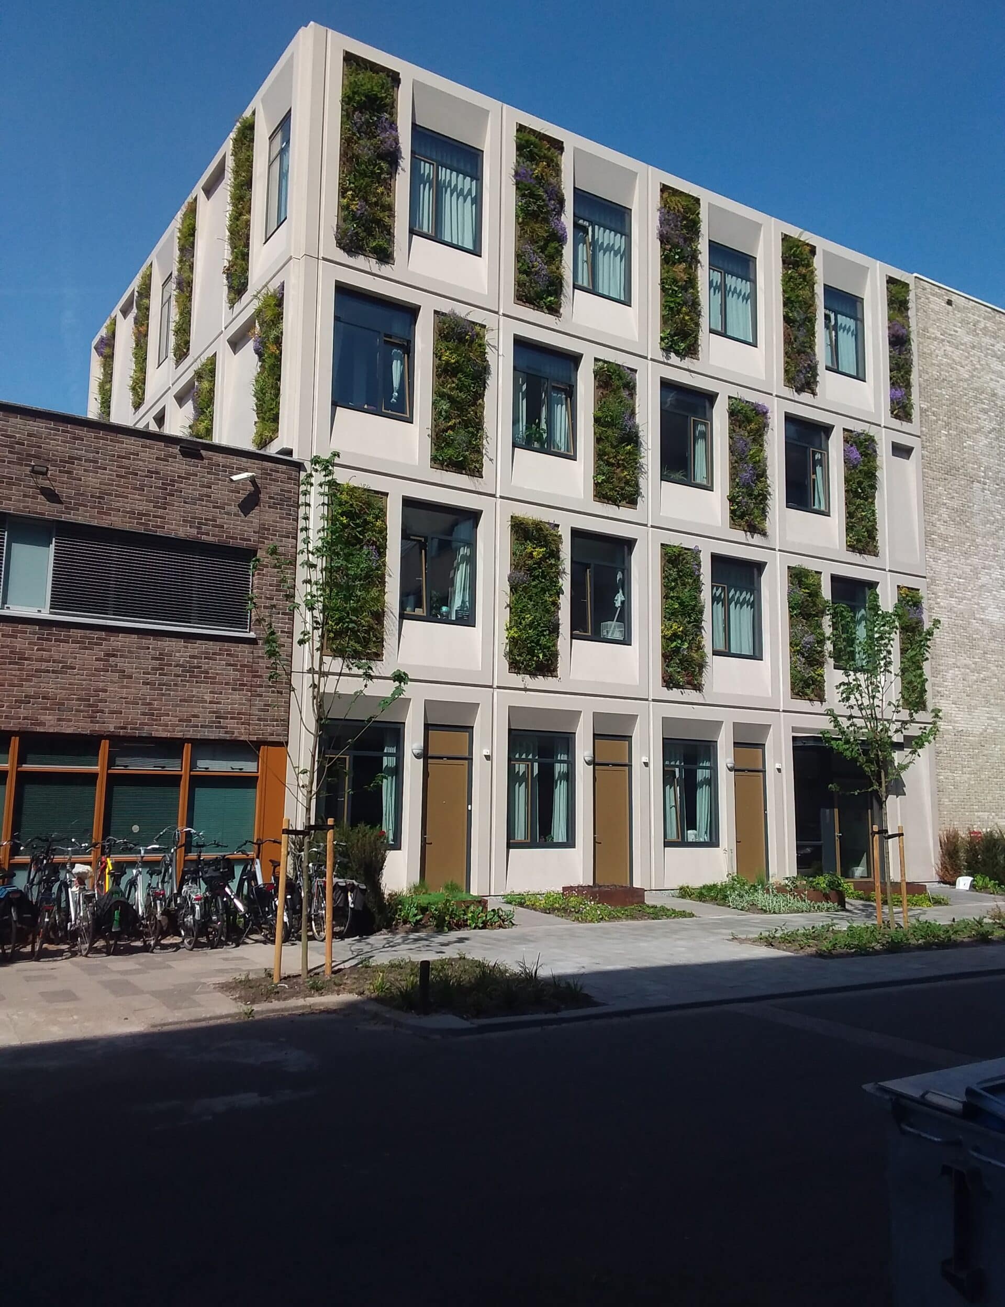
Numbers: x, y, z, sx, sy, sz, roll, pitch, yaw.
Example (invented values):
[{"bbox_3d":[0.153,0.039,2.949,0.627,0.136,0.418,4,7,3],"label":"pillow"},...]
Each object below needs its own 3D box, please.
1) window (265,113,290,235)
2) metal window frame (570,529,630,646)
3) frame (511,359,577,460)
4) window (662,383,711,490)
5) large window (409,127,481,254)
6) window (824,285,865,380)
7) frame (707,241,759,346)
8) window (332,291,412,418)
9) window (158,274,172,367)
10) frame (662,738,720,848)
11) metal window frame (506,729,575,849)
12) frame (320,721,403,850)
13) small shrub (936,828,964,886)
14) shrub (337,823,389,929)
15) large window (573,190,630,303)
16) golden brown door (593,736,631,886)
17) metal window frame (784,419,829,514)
[{"bbox_3d":[-3.941,-8.568,19.399,0.150,2.088,1.400,6,-9,-32],"label":"window"},{"bbox_3d":[1.918,-1.245,21.019,1.447,2.088,0.150,6,-9,-32],"label":"metal window frame"},{"bbox_3d":[0.822,-4.816,20.756,1.447,2.088,0.150,6,-9,-32],"label":"frame"},{"bbox_3d":[3.854,-4.515,22.674,1.447,2.088,0.150,6,-9,-32],"label":"window"},{"bbox_3d":[-1.045,-8.433,19.875,1.489,2.099,0.150,6,-9,-32],"label":"large window"},{"bbox_3d":[7.981,-7.516,25.566,1.489,2.099,0.150,6,-9,-32],"label":"window"},{"bbox_3d":[4.973,-7.822,23.669,1.489,2.099,0.150,6,-9,-32],"label":"frame"},{"bbox_3d":[-2.200,-5.115,18.844,1.447,2.088,0.150,6,-9,-32],"label":"window"},{"bbox_3d":[-7.693,-7.815,25.210,0.150,2.099,1.428,6,-9,-32],"label":"window"},{"bbox_3d":[3.692,2.772,21.516,1.499,2.106,0.150,6,-9,-32],"label":"frame"},{"bbox_3d":[0.716,2.485,19.781,1.447,2.102,0.150,6,-9,-32],"label":"metal window frame"},{"bbox_3d":[-2.324,2.161,17.723,1.503,2.106,0.150,6,-9,-32],"label":"frame"},{"bbox_3d":[10.189,4.615,24.674,0.640,1.267,0.640,6,-9,-32],"label":"small shrub"},{"bbox_3d":[-1.960,2.923,14.509,0.780,1.380,0.780,6,-9,-32],"label":"shrub"},{"bbox_3d":[2.019,-8.177,21.945,1.447,2.117,0.150,6,-9,-32],"label":"large window"},{"bbox_3d":[2.017,2.967,20.414,0.978,2.842,0.150,6,-9,-32],"label":"golden brown door"},{"bbox_3d":[6.801,-4.175,24.387,1.510,2.063,0.150,6,-9,-32],"label":"metal window frame"}]

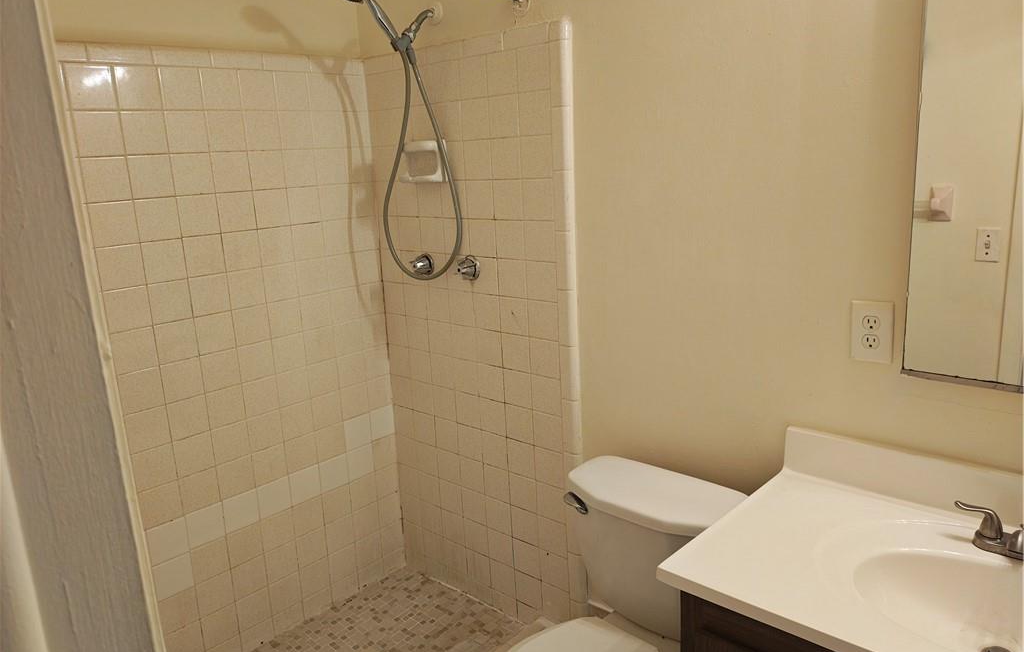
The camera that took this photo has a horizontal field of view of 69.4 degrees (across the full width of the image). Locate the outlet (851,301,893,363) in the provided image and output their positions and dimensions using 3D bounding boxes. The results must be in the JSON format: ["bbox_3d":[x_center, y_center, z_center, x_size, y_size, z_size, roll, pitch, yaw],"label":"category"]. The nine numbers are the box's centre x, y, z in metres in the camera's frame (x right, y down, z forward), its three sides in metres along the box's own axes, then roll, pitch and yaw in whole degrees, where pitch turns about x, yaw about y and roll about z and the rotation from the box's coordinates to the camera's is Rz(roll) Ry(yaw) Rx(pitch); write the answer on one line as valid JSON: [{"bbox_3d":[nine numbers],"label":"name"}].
[{"bbox_3d":[0.718,0.011,1.474,0.078,0.121,0.008,9,17,42],"label":"outlet"}]

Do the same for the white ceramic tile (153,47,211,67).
[{"bbox_3d":[-0.860,-0.700,1.934,0.009,0.049,0.152,9,17,42],"label":"white ceramic tile"}]

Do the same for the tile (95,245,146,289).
[{"bbox_3d":[-0.997,-0.150,1.884,0.009,0.108,0.108,9,17,42],"label":"tile"}]

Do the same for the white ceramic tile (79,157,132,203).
[{"bbox_3d":[-1.007,-0.364,1.835,0.009,0.108,0.108,9,17,42],"label":"white ceramic tile"}]

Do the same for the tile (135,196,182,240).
[{"bbox_3d":[-0.926,-0.279,1.936,0.009,0.108,0.108,9,17,41],"label":"tile"}]

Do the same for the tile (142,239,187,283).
[{"bbox_3d":[-0.921,-0.172,1.960,0.009,0.108,0.108,9,17,41],"label":"tile"}]

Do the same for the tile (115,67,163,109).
[{"bbox_3d":[-0.944,-0.599,1.864,0.009,0.108,0.108,9,17,42],"label":"tile"}]

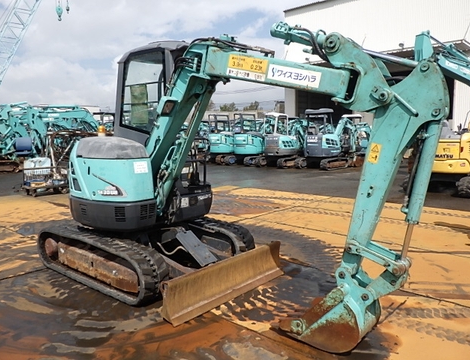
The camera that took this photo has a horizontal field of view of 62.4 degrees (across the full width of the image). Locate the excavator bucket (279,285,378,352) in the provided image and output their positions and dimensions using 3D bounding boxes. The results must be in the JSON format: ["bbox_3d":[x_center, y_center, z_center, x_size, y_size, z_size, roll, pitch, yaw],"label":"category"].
[{"bbox_3d":[0.750,0.947,2.984,0.640,0.460,0.540,5,8,37],"label":"excavator bucket"}]

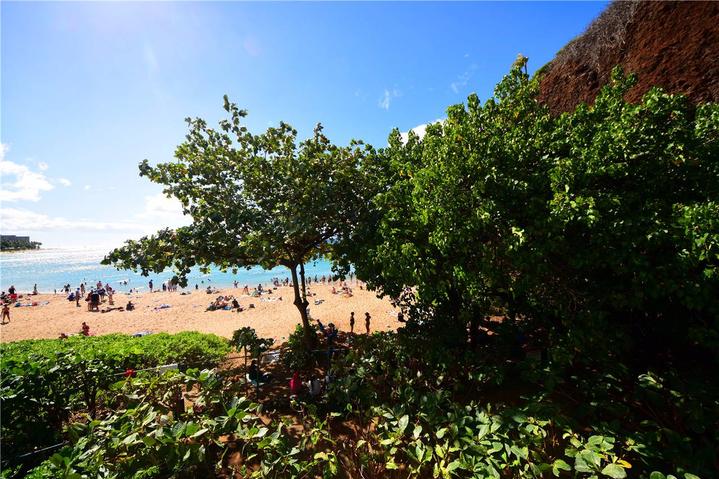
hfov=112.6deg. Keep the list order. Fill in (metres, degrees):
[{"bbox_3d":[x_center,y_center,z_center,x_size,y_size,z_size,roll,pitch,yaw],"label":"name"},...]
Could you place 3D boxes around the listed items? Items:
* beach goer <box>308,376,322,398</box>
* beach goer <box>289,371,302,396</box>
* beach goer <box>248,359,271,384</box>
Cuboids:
[{"bbox_3d":[-1.790,5.961,9.750,0.520,0.840,0.660,0,-2,-11],"label":"beach goer"},{"bbox_3d":[-2.631,5.858,9.850,0.550,0.880,0.660,1,-2,-14],"label":"beach goer"},{"bbox_3d":[-4.320,5.637,10.350,0.850,0.970,0.520,1,-2,-18],"label":"beach goer"}]

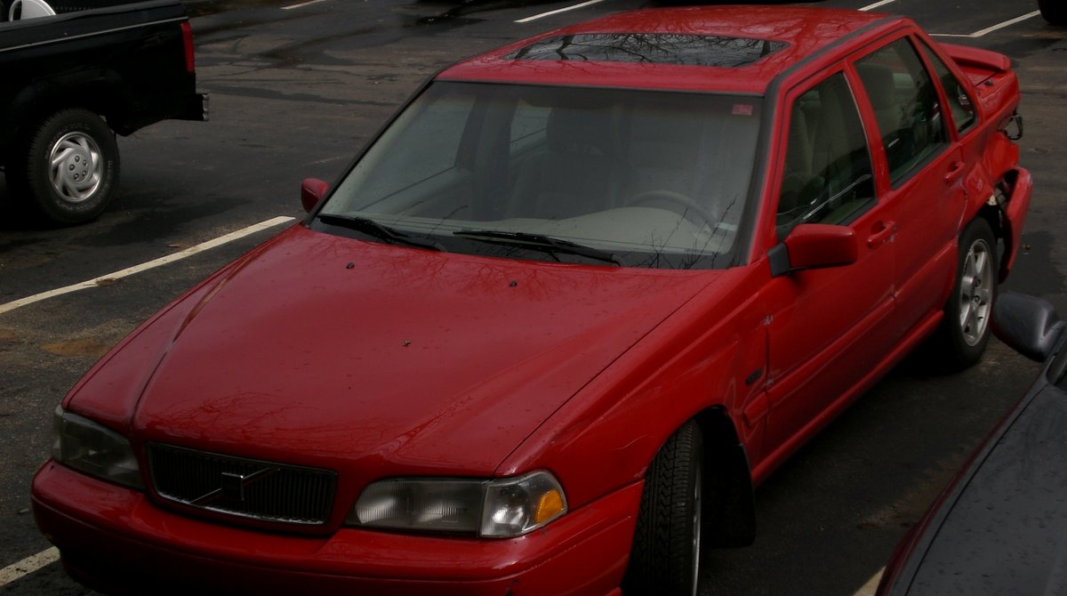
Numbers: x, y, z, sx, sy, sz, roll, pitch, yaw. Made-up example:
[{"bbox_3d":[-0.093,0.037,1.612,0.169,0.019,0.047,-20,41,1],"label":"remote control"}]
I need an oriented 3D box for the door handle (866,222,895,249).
[{"bbox_3d":[1.127,-0.203,6.302,0.050,0.070,0.220,6,17,28],"label":"door handle"}]

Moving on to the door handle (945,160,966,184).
[{"bbox_3d":[1.514,-0.452,6.969,0.050,0.065,0.220,6,17,28],"label":"door handle"}]

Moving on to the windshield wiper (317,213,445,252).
[{"bbox_3d":[-0.485,-0.208,6.037,0.070,0.055,0.700,-14,19,-36],"label":"windshield wiper"}]

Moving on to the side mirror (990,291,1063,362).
[{"bbox_3d":[1.239,0.072,4.870,0.200,0.140,0.150,6,17,28],"label":"side mirror"}]

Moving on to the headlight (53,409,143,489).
[{"bbox_3d":[-1.155,0.372,5.189,0.500,0.150,0.190,11,20,40],"label":"headlight"}]

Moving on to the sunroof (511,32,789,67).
[{"bbox_3d":[0.380,-0.847,6.620,0.870,0.035,0.460,6,20,28],"label":"sunroof"}]

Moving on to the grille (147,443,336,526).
[{"bbox_3d":[-0.737,0.461,4.819,0.585,0.145,0.075,6,17,28],"label":"grille"}]

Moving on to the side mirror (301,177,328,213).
[{"bbox_3d":[-0.728,-0.308,6.551,0.210,0.150,0.190,6,17,28],"label":"side mirror"}]

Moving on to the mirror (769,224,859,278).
[{"bbox_3d":[0.823,-0.138,5.714,0.210,0.150,0.190,6,17,28],"label":"mirror"}]

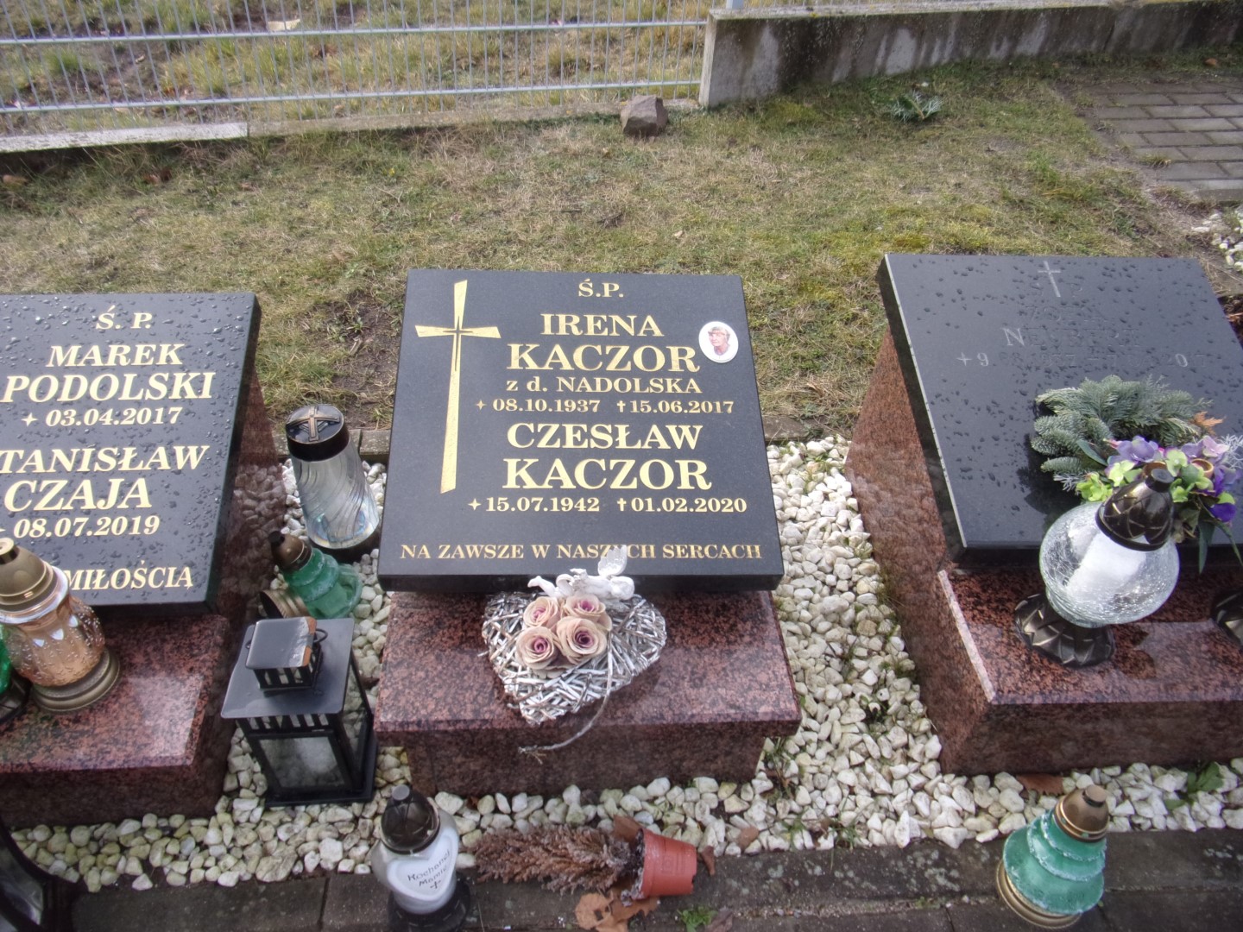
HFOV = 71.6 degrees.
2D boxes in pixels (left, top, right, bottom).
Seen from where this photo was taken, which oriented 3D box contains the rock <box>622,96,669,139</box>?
[{"bbox_3d":[0.086,-1.196,2.910,0.160,0.115,0.140,4,45,0],"label":"rock"}]

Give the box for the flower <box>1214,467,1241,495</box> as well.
[{"bbox_3d":[0.942,0.024,1.340,0.042,0.038,0.032,-3,43,-8],"label":"flower"}]

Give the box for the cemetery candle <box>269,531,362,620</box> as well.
[{"bbox_3d":[-0.586,0.187,1.579,0.145,0.240,0.145,-3,58,7],"label":"cemetery candle"}]

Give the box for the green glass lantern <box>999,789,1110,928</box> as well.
[{"bbox_3d":[0.661,0.548,1.267,0.155,0.275,0.155,-1,43,5],"label":"green glass lantern"}]

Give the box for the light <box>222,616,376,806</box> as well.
[{"bbox_3d":[-0.462,0.352,1.264,0.153,0.305,0.153,-2,45,-6],"label":"light"}]

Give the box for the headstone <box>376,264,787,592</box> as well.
[{"bbox_3d":[-0.070,-0.079,1.451,0.600,0.060,0.590,0,62,-3],"label":"headstone"}]

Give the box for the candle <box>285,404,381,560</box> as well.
[{"bbox_3d":[-0.569,0.026,1.673,0.158,0.285,0.158,5,43,0],"label":"candle"}]

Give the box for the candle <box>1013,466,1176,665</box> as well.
[{"bbox_3d":[0.721,0.134,1.274,0.190,0.340,0.190,5,43,0],"label":"candle"}]

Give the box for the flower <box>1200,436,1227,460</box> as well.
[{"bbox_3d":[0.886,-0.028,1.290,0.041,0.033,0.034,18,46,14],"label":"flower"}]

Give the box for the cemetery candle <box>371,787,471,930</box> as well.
[{"bbox_3d":[-0.282,0.522,1.187,0.125,0.300,0.125,-22,49,-26],"label":"cemetery candle"}]

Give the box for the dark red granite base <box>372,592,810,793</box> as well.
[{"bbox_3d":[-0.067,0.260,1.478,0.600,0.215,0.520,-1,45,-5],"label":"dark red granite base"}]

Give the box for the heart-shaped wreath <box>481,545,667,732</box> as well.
[{"bbox_3d":[-0.061,0.247,1.247,0.260,0.125,0.240,11,55,8],"label":"heart-shaped wreath"}]

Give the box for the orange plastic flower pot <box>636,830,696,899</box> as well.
[{"bbox_3d":[0.067,0.579,1.251,0.083,0.102,0.102,14,44,-6],"label":"orange plastic flower pot"}]

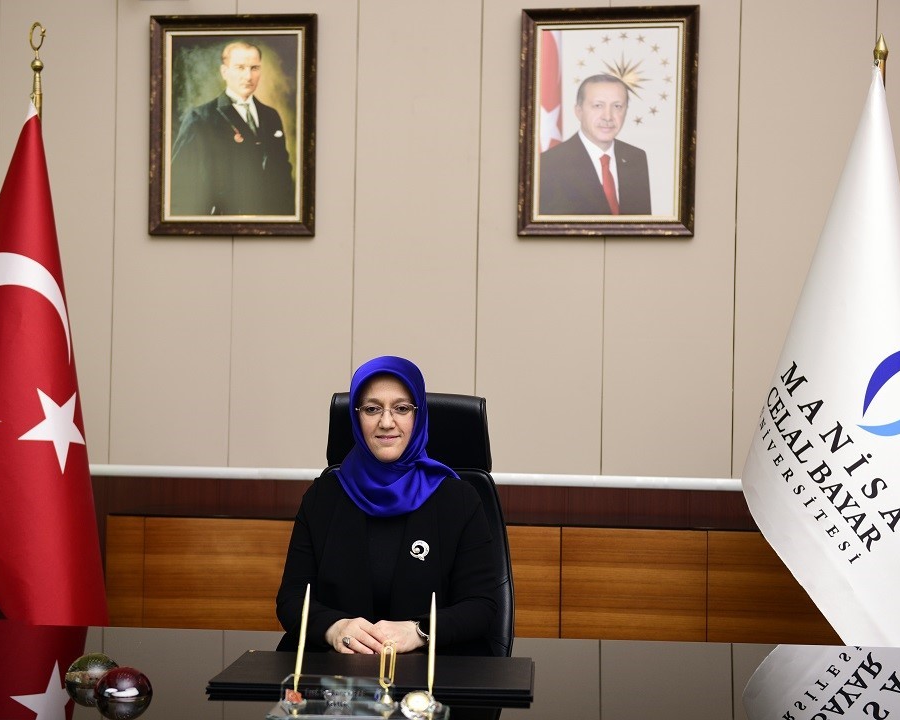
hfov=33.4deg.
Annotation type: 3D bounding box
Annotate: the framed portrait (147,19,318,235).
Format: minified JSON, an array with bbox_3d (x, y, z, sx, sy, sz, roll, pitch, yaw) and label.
[{"bbox_3d":[-0.836,-0.900,5.785,0.655,0.855,0.040,1,-2,8],"label":"framed portrait"}]

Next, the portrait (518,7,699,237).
[{"bbox_3d":[0.589,-0.880,5.565,0.650,0.850,0.040,1,-2,8],"label":"portrait"}]

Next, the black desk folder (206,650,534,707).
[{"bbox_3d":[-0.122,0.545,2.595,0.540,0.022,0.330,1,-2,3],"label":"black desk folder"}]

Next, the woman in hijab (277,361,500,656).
[{"bbox_3d":[-0.134,0.655,3.101,0.500,1.330,0.680,1,-2,2],"label":"woman in hijab"}]

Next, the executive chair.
[{"bbox_3d":[-0.107,0.701,3.300,0.660,1.250,0.690,1,-2,9],"label":"executive chair"}]

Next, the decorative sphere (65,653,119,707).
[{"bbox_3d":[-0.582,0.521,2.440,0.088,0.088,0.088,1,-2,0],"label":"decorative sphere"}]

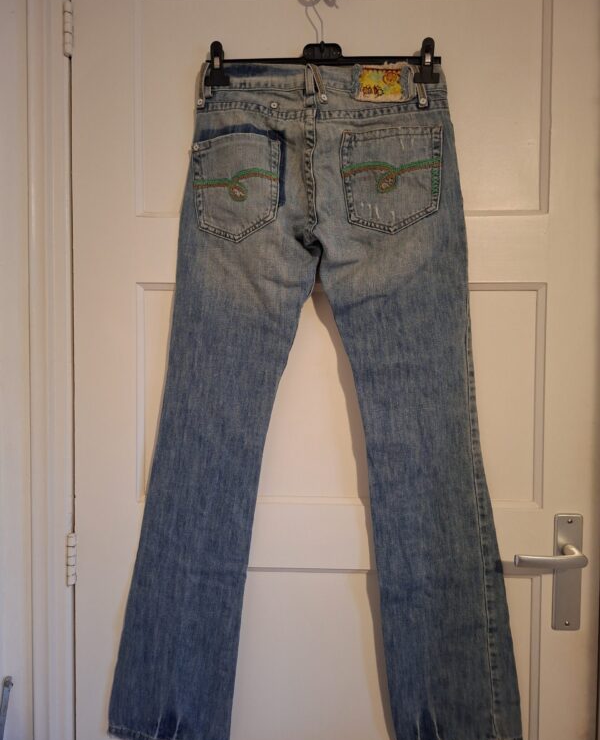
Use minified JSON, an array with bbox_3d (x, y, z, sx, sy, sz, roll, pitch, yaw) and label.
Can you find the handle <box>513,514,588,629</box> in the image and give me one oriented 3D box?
[{"bbox_3d":[0.377,0.314,0.799,0.123,0.181,0.062,0,2,2],"label":"handle"}]

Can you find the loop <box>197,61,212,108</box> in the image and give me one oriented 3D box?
[{"bbox_3d":[-0.140,-0.420,0.781,0.021,0.068,0.016,1,2,14],"label":"loop"}]

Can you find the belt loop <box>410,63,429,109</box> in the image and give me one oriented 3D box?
[{"bbox_3d":[0.173,-0.412,0.770,0.024,0.065,0.014,0,2,-3],"label":"belt loop"}]

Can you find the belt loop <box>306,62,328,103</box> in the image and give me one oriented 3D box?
[{"bbox_3d":[0.025,-0.417,0.770,0.030,0.056,0.013,0,2,2],"label":"belt loop"}]

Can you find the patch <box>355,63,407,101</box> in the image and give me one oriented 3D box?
[{"bbox_3d":[0.117,-0.418,0.770,0.075,0.053,0.009,0,2,2],"label":"patch"}]

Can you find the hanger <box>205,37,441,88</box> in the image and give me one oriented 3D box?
[{"bbox_3d":[0.033,-0.449,0.775,0.342,0.074,0.034,0,2,2],"label":"hanger"}]

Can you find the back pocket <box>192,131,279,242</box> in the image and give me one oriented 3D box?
[{"bbox_3d":[-0.093,-0.270,0.781,0.127,0.165,0.024,1,2,14],"label":"back pocket"}]

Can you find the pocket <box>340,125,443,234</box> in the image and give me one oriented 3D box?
[{"bbox_3d":[0.133,-0.276,0.769,0.148,0.159,0.015,0,2,-2],"label":"pocket"}]

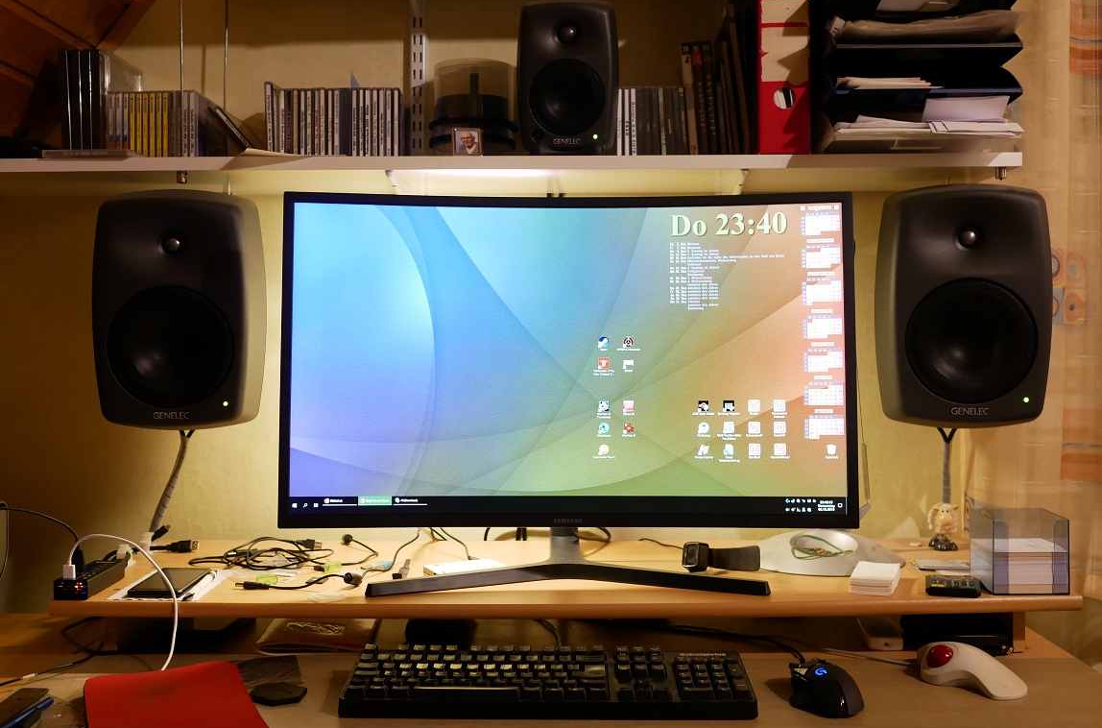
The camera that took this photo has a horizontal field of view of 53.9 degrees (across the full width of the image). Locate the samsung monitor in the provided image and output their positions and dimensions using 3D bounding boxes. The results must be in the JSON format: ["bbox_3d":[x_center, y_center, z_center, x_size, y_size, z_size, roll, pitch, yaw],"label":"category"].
[{"bbox_3d":[0.023,0.026,1.408,0.722,0.492,0.270,0,1,0],"label":"samsung monitor"}]

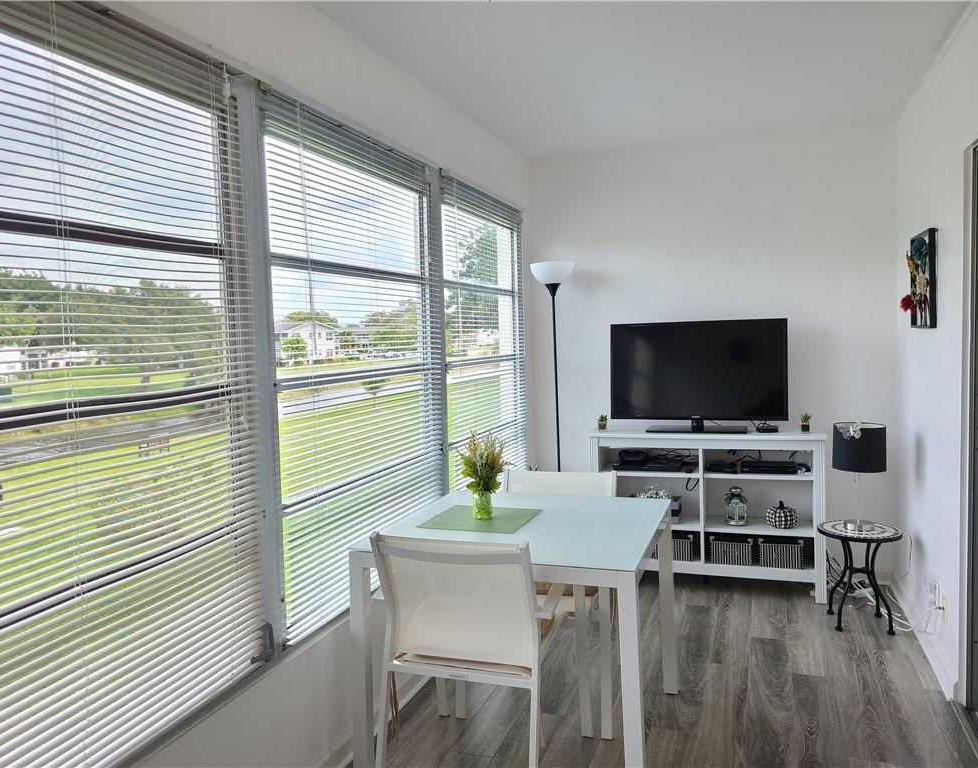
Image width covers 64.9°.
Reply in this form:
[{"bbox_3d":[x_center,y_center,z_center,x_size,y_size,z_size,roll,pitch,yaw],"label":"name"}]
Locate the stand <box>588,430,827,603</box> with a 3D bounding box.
[{"bbox_3d":[1.194,0.679,4.247,1.210,0.839,0.403,0,4,20],"label":"stand"}]

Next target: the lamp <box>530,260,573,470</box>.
[{"bbox_3d":[0.384,0.207,4.422,0.260,1.800,0.260,0,4,20],"label":"lamp"}]

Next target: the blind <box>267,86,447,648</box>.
[{"bbox_3d":[-0.418,-0.067,2.779,0.100,1.600,1.230,0,4,20],"label":"blind"}]

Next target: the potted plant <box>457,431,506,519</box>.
[{"bbox_3d":[-0.023,0.323,2.766,0.180,0.305,0.170,-1,3,0],"label":"potted plant"}]

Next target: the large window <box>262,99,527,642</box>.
[{"bbox_3d":[-0.204,-0.107,3.376,0.100,1.600,2.500,0,4,20],"label":"large window"}]

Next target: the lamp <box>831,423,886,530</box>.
[{"bbox_3d":[1.731,0.433,3.598,0.230,0.487,0.230,0,4,20],"label":"lamp"}]

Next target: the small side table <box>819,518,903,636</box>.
[{"bbox_3d":[1.730,0.901,3.594,0.360,0.450,0.360,0,4,20],"label":"small side table"}]

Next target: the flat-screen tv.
[{"bbox_3d":[1.158,-0.043,4.271,0.940,0.601,0.210,0,4,20],"label":"flat-screen tv"}]

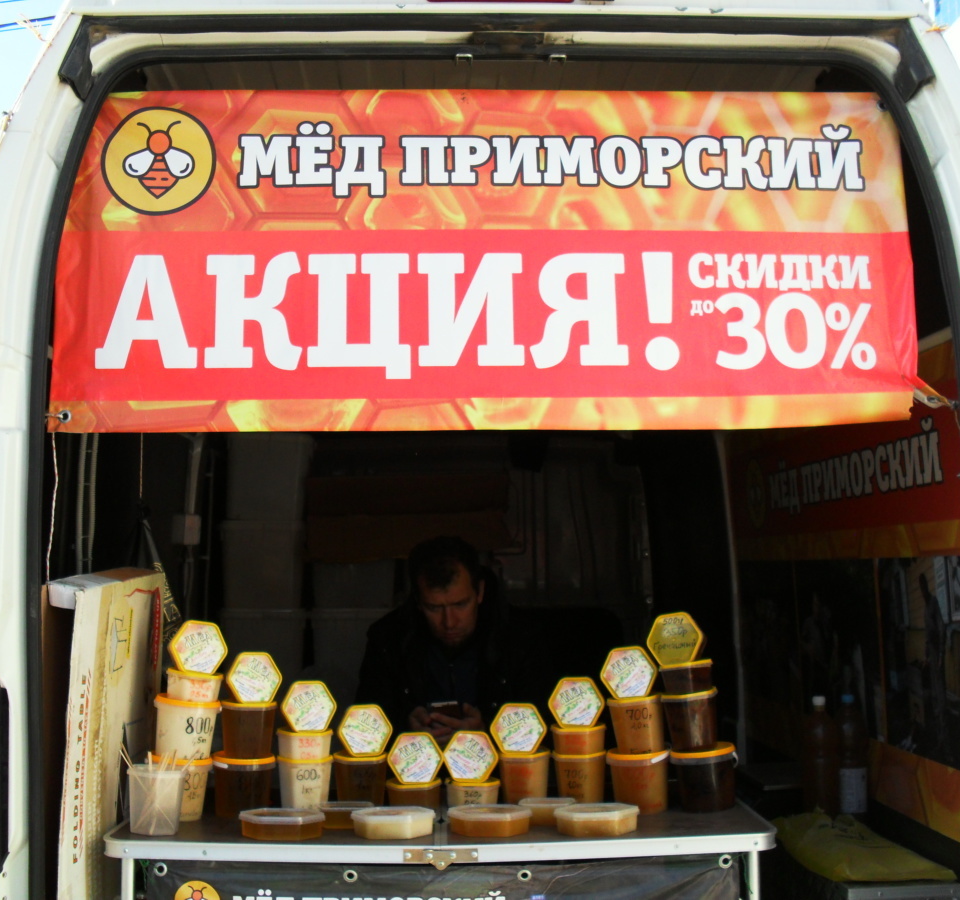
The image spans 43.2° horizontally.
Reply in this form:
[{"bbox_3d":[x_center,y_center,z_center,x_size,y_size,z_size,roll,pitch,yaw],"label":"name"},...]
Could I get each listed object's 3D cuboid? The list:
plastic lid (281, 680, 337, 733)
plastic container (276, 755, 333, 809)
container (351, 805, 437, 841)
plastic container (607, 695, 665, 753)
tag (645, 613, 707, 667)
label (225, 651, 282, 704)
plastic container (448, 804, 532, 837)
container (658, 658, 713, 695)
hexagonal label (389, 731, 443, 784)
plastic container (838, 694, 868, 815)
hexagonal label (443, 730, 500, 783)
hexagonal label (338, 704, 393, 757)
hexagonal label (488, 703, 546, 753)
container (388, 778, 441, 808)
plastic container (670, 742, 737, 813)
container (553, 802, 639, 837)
[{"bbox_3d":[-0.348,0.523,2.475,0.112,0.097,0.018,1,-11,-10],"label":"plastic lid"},{"bbox_3d":[-0.348,0.663,2.412,0.111,0.108,0.100,0,-6,1],"label":"plastic container"},{"bbox_3d":[-0.153,0.673,2.191,0.150,0.045,0.095,1,-6,-1],"label":"container"},{"bbox_3d":[0.309,0.537,2.375,0.104,0.112,0.098,-4,-5,-3],"label":"plastic container"},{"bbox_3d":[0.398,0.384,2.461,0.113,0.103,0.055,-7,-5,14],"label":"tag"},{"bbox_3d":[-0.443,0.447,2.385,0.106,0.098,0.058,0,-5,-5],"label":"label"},{"bbox_3d":[0.020,0.696,2.274,0.157,0.040,0.125,-2,-6,0],"label":"plastic container"},{"bbox_3d":[0.417,0.460,2.465,0.110,0.069,0.102,-7,-6,16],"label":"container"},{"bbox_3d":[-0.131,0.630,2.482,0.112,0.103,0.022,0,-12,0],"label":"hexagonal label"},{"bbox_3d":[0.870,0.727,2.850,0.080,0.305,0.080,0,-5,0],"label":"plastic container"},{"bbox_3d":[-0.018,0.628,2.487,0.112,0.103,0.022,2,-11,0],"label":"hexagonal label"},{"bbox_3d":[-0.221,0.541,2.340,0.104,0.098,0.020,0,-5,-5],"label":"hexagonal label"},{"bbox_3d":[0.080,0.570,2.489,0.112,0.103,0.022,0,-12,0],"label":"hexagonal label"},{"bbox_3d":[-0.137,0.715,2.510,0.112,0.055,0.099,0,-5,0],"label":"container"},{"bbox_3d":[0.436,0.641,2.360,0.128,0.114,0.128,-3,-5,0],"label":"plastic container"},{"bbox_3d":[0.218,0.687,2.256,0.156,0.040,0.125,-2,-7,-6],"label":"container"}]

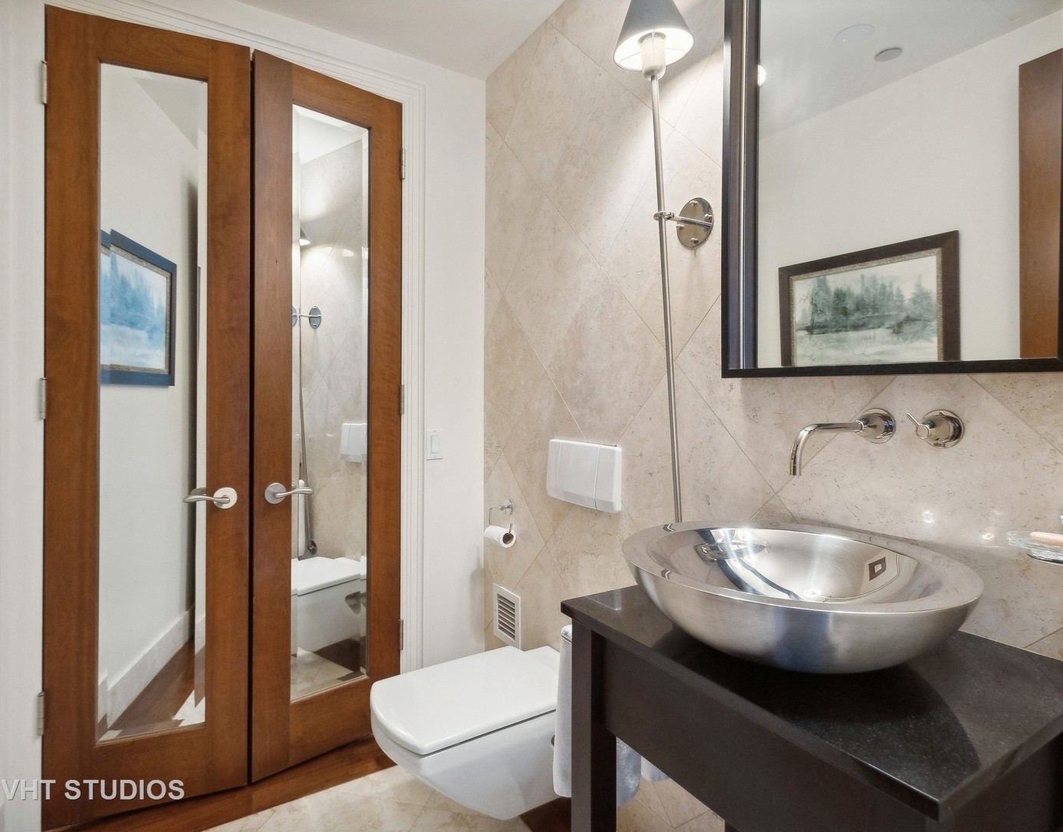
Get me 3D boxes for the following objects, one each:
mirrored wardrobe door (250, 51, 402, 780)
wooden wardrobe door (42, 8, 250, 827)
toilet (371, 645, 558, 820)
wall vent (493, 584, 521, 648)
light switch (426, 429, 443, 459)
[{"bbox_3d":[-0.673,0.007,1.985,0.500,2.241,0.040,0,1,-41],"label":"mirrored wardrobe door"},{"bbox_3d":[-1.104,0.014,1.726,0.504,2.251,0.040,0,1,-22],"label":"wooden wardrobe door"},{"bbox_3d":[-0.113,0.881,1.615,0.605,0.305,0.370,0,1,-31],"label":"toilet"},{"bbox_3d":[-0.095,0.740,2.157,0.012,0.200,0.200,0,1,-31],"label":"wall vent"},{"bbox_3d":[-0.360,0.109,2.208,0.070,0.116,0.009,0,1,-31],"label":"light switch"}]

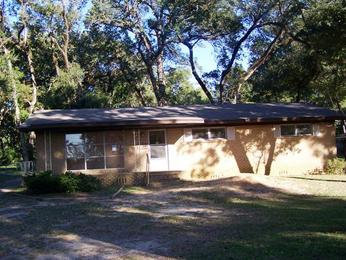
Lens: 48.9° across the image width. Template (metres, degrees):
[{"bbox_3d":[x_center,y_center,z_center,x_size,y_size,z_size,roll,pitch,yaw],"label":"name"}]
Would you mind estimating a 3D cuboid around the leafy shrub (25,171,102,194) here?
[{"bbox_3d":[-4.870,2.260,16.700,3.250,0.980,1.600,-2,-3,-3],"label":"leafy shrub"}]

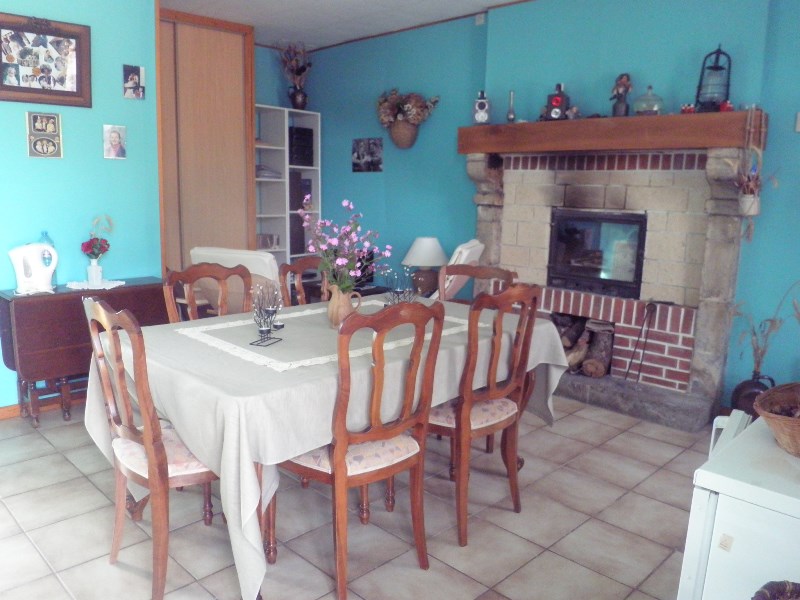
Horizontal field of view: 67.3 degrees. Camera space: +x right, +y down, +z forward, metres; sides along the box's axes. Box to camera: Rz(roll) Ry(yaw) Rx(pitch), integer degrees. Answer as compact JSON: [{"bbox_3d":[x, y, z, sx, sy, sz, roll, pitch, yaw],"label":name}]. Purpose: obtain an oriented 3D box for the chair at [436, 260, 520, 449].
[{"bbox_3d":[0.228,0.325,3.003,0.480,0.940,0.470,-8,13,-44],"label":"chair"}]

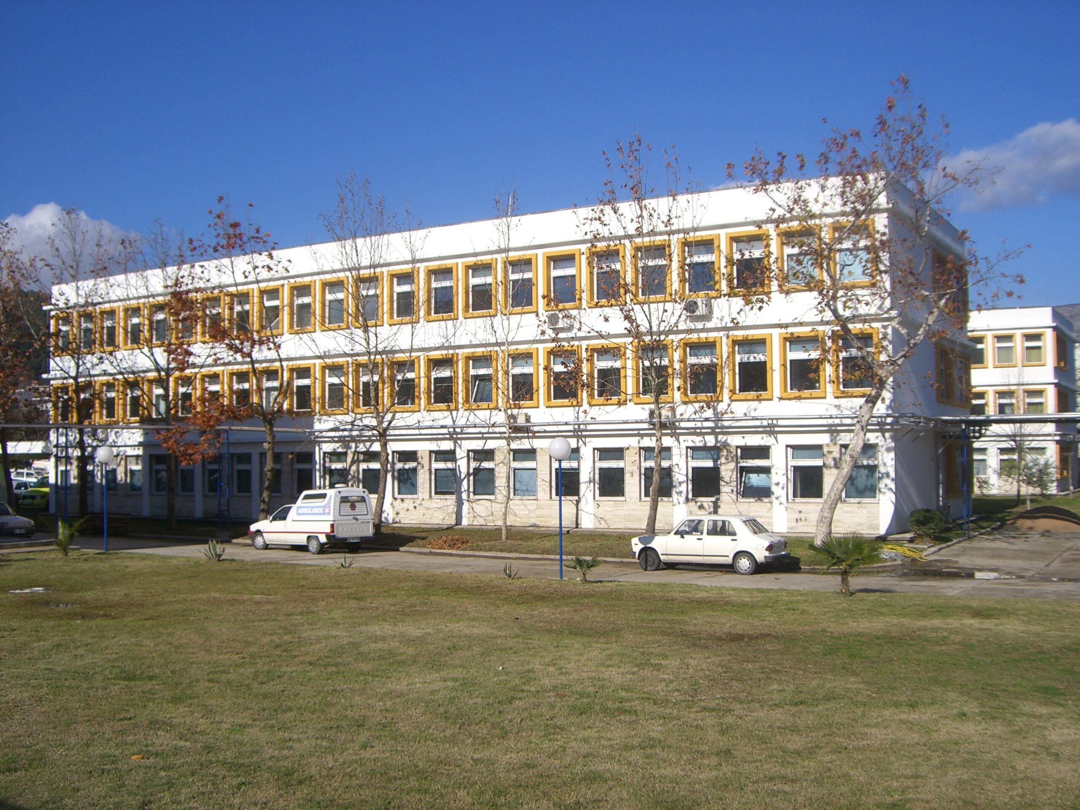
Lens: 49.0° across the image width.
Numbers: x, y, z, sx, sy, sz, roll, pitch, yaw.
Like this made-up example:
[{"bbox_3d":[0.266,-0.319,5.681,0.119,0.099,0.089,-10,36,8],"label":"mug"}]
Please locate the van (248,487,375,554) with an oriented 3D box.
[{"bbox_3d":[-7.147,3.559,36.629,4.120,1.920,1.660,-2,-3,36],"label":"van"}]

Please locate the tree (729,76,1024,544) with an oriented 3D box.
[{"bbox_3d":[10.117,-2.896,35.674,8.510,13.950,7.300,-2,-3,31],"label":"tree"}]

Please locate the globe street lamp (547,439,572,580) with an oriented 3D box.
[{"bbox_3d":[0.455,2.375,27.225,0.510,3.260,0.510,-1,-2,0],"label":"globe street lamp"}]

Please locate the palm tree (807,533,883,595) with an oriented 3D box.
[{"bbox_3d":[6.108,3.178,23.794,1.480,1.250,1.450,-2,-3,31],"label":"palm tree"}]

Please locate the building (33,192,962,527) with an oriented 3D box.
[{"bbox_3d":[-3.608,-0.924,55.566,43.800,12.050,13.300,-2,-3,31],"label":"building"}]

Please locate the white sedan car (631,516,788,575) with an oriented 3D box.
[{"bbox_3d":[4.213,3.461,29.597,3.830,1.380,1.600,-2,-3,28],"label":"white sedan car"}]

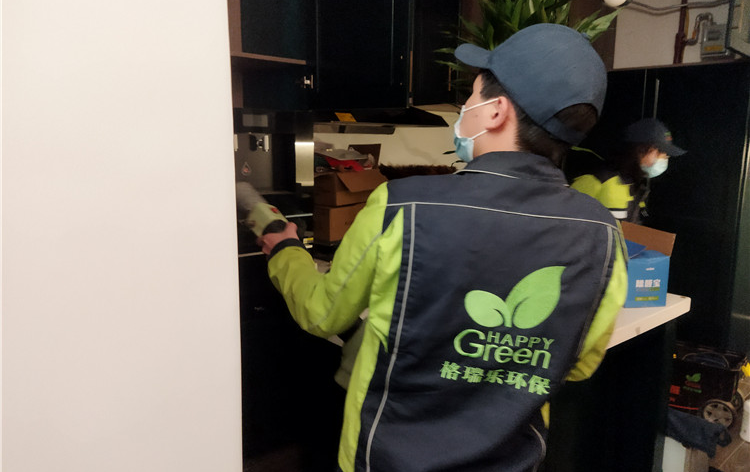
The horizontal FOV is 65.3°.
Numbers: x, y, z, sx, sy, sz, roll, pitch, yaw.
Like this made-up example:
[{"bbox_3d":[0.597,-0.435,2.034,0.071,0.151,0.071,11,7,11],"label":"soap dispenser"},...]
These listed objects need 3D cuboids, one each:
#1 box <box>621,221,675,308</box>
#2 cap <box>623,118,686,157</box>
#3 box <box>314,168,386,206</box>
[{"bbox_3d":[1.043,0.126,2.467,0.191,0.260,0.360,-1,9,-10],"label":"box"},{"bbox_3d":[1.295,-0.459,2.700,0.175,0.155,0.270,-8,22,-44],"label":"cap"},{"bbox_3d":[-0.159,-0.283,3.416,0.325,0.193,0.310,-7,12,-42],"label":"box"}]

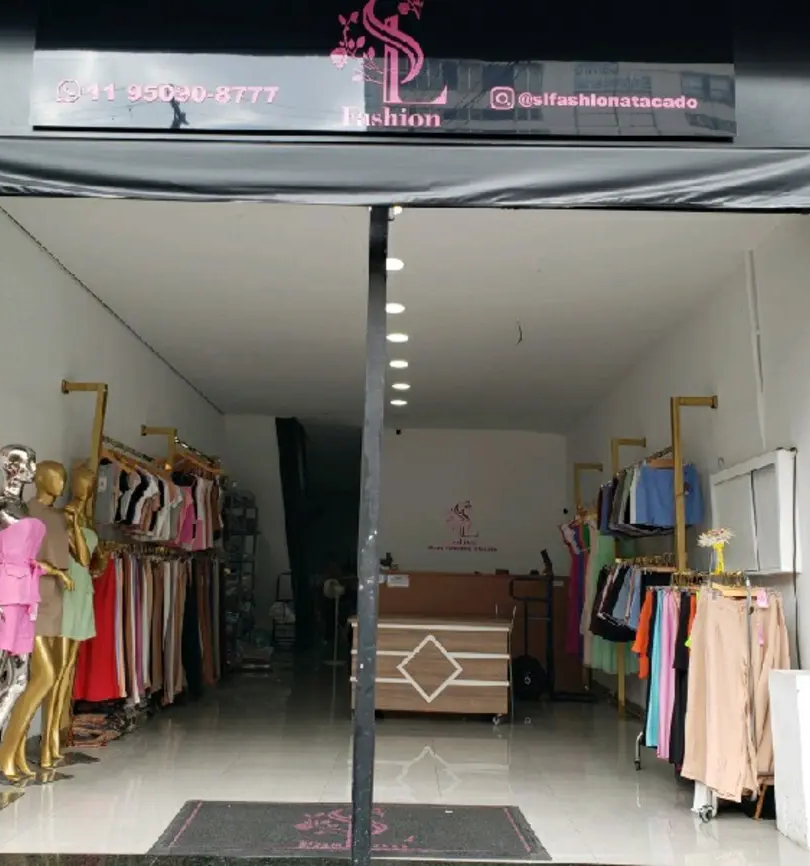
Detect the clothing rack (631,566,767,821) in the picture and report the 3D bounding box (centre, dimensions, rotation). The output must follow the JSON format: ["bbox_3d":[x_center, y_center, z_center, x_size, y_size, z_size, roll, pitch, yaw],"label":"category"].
[{"bbox_3d":[1.709,1.391,4.839,0.530,1.170,1.240,1,-10,0],"label":"clothing rack"}]

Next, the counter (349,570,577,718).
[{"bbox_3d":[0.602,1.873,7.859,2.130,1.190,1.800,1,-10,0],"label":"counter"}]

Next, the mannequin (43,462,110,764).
[{"bbox_3d":[-1.986,1.082,5.309,0.400,1.793,0.450,-4,-11,28],"label":"mannequin"}]

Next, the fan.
[{"bbox_3d":[-0.952,2.537,11.698,0.320,1.120,0.300,9,-12,-37],"label":"fan"}]

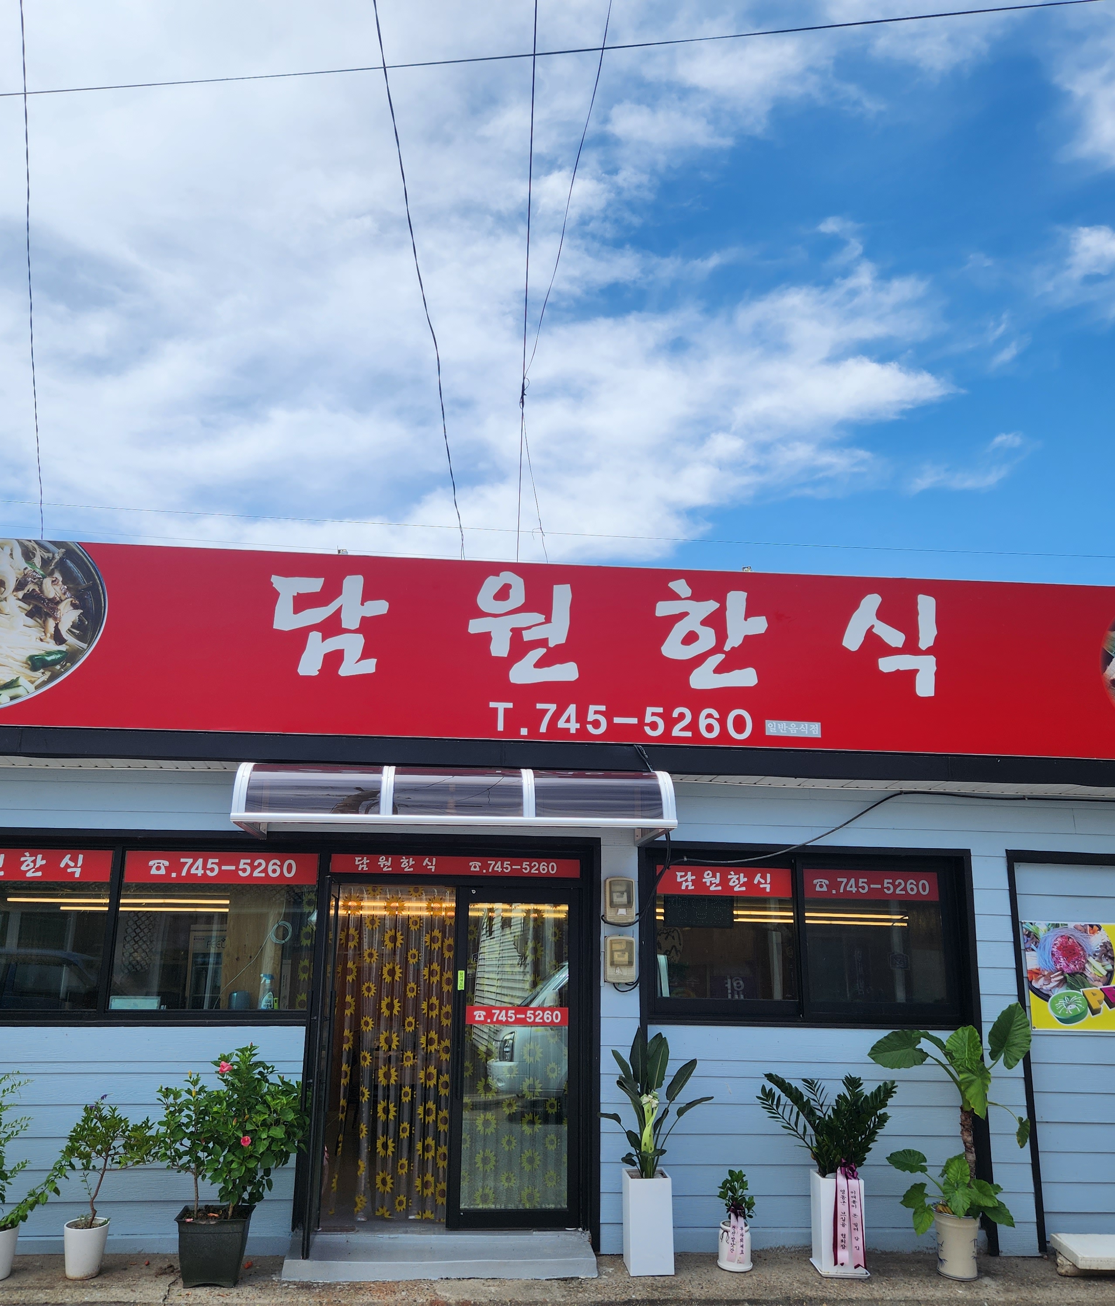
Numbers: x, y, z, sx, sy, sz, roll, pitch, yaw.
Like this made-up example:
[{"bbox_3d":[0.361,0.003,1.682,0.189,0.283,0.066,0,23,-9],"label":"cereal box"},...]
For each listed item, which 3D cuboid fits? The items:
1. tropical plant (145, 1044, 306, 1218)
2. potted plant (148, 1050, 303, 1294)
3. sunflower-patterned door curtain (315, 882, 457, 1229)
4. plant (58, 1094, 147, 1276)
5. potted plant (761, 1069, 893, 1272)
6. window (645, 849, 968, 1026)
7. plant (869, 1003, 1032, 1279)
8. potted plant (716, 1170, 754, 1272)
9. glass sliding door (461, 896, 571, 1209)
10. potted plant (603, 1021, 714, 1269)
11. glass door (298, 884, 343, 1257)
[{"bbox_3d":[-1.798,2.593,6.308,0.818,0.833,0.700,2,-14,-5],"label":"tropical plant"},{"bbox_3d":[-1.800,2.754,6.269,0.818,1.165,0.700,2,-14,-5],"label":"potted plant"},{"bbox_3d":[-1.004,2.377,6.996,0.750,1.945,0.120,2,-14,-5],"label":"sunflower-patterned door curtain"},{"bbox_3d":[-2.463,2.882,6.267,0.462,0.896,0.440,2,-14,-5],"label":"plant"},{"bbox_3d":[1.488,2.817,6.300,0.788,1.004,0.450,2,-13,-5],"label":"potted plant"},{"bbox_3d":[1.491,1.696,6.894,1.958,0.998,0.120,2,-13,-5],"label":"window"},{"bbox_3d":[2.189,2.641,6.338,0.946,1.393,0.620,2,-13,-5],"label":"plant"},{"bbox_3d":[0.963,3.060,6.264,0.219,0.492,0.190,2,-13,-5],"label":"potted plant"},{"bbox_3d":[-0.241,2.402,6.942,0.670,1.800,0.050,2,-13,-5],"label":"glass sliding door"},{"bbox_3d":[0.540,2.684,6.303,0.620,1.224,0.420,2,-13,-5],"label":"potted plant"},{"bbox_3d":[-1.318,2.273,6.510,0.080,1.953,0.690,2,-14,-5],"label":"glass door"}]

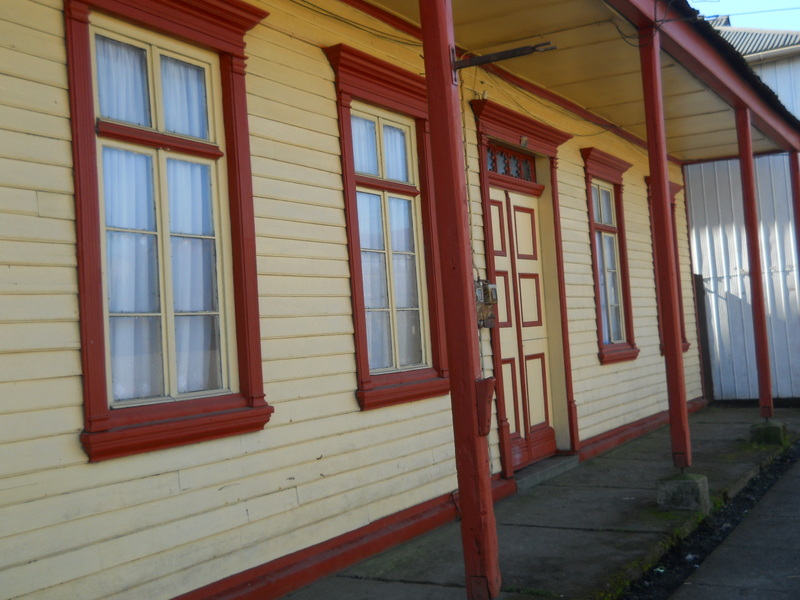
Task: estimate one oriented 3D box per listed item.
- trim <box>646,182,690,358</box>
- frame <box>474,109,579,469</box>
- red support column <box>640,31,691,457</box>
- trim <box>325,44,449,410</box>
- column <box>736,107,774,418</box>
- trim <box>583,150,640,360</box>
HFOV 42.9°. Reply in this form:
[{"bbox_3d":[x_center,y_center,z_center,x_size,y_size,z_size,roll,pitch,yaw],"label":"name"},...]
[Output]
[{"bbox_3d":[3.451,-0.420,12.952,0.182,2.179,1.408,-5,-2,29],"label":"trim"},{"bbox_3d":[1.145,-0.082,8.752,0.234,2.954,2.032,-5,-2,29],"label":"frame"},{"bbox_3d":[1.921,-0.396,7.364,0.117,3.187,0.117,-5,-2,29],"label":"red support column"},{"bbox_3d":[-0.026,-0.429,6.656,0.182,2.208,1.424,-5,-2,29],"label":"trim"},{"bbox_3d":[3.668,-0.402,10.530,0.117,3.206,0.117,-5,-2,29],"label":"column"},{"bbox_3d":[2.259,-0.432,10.796,0.182,2.198,1.440,-5,-2,29],"label":"trim"}]

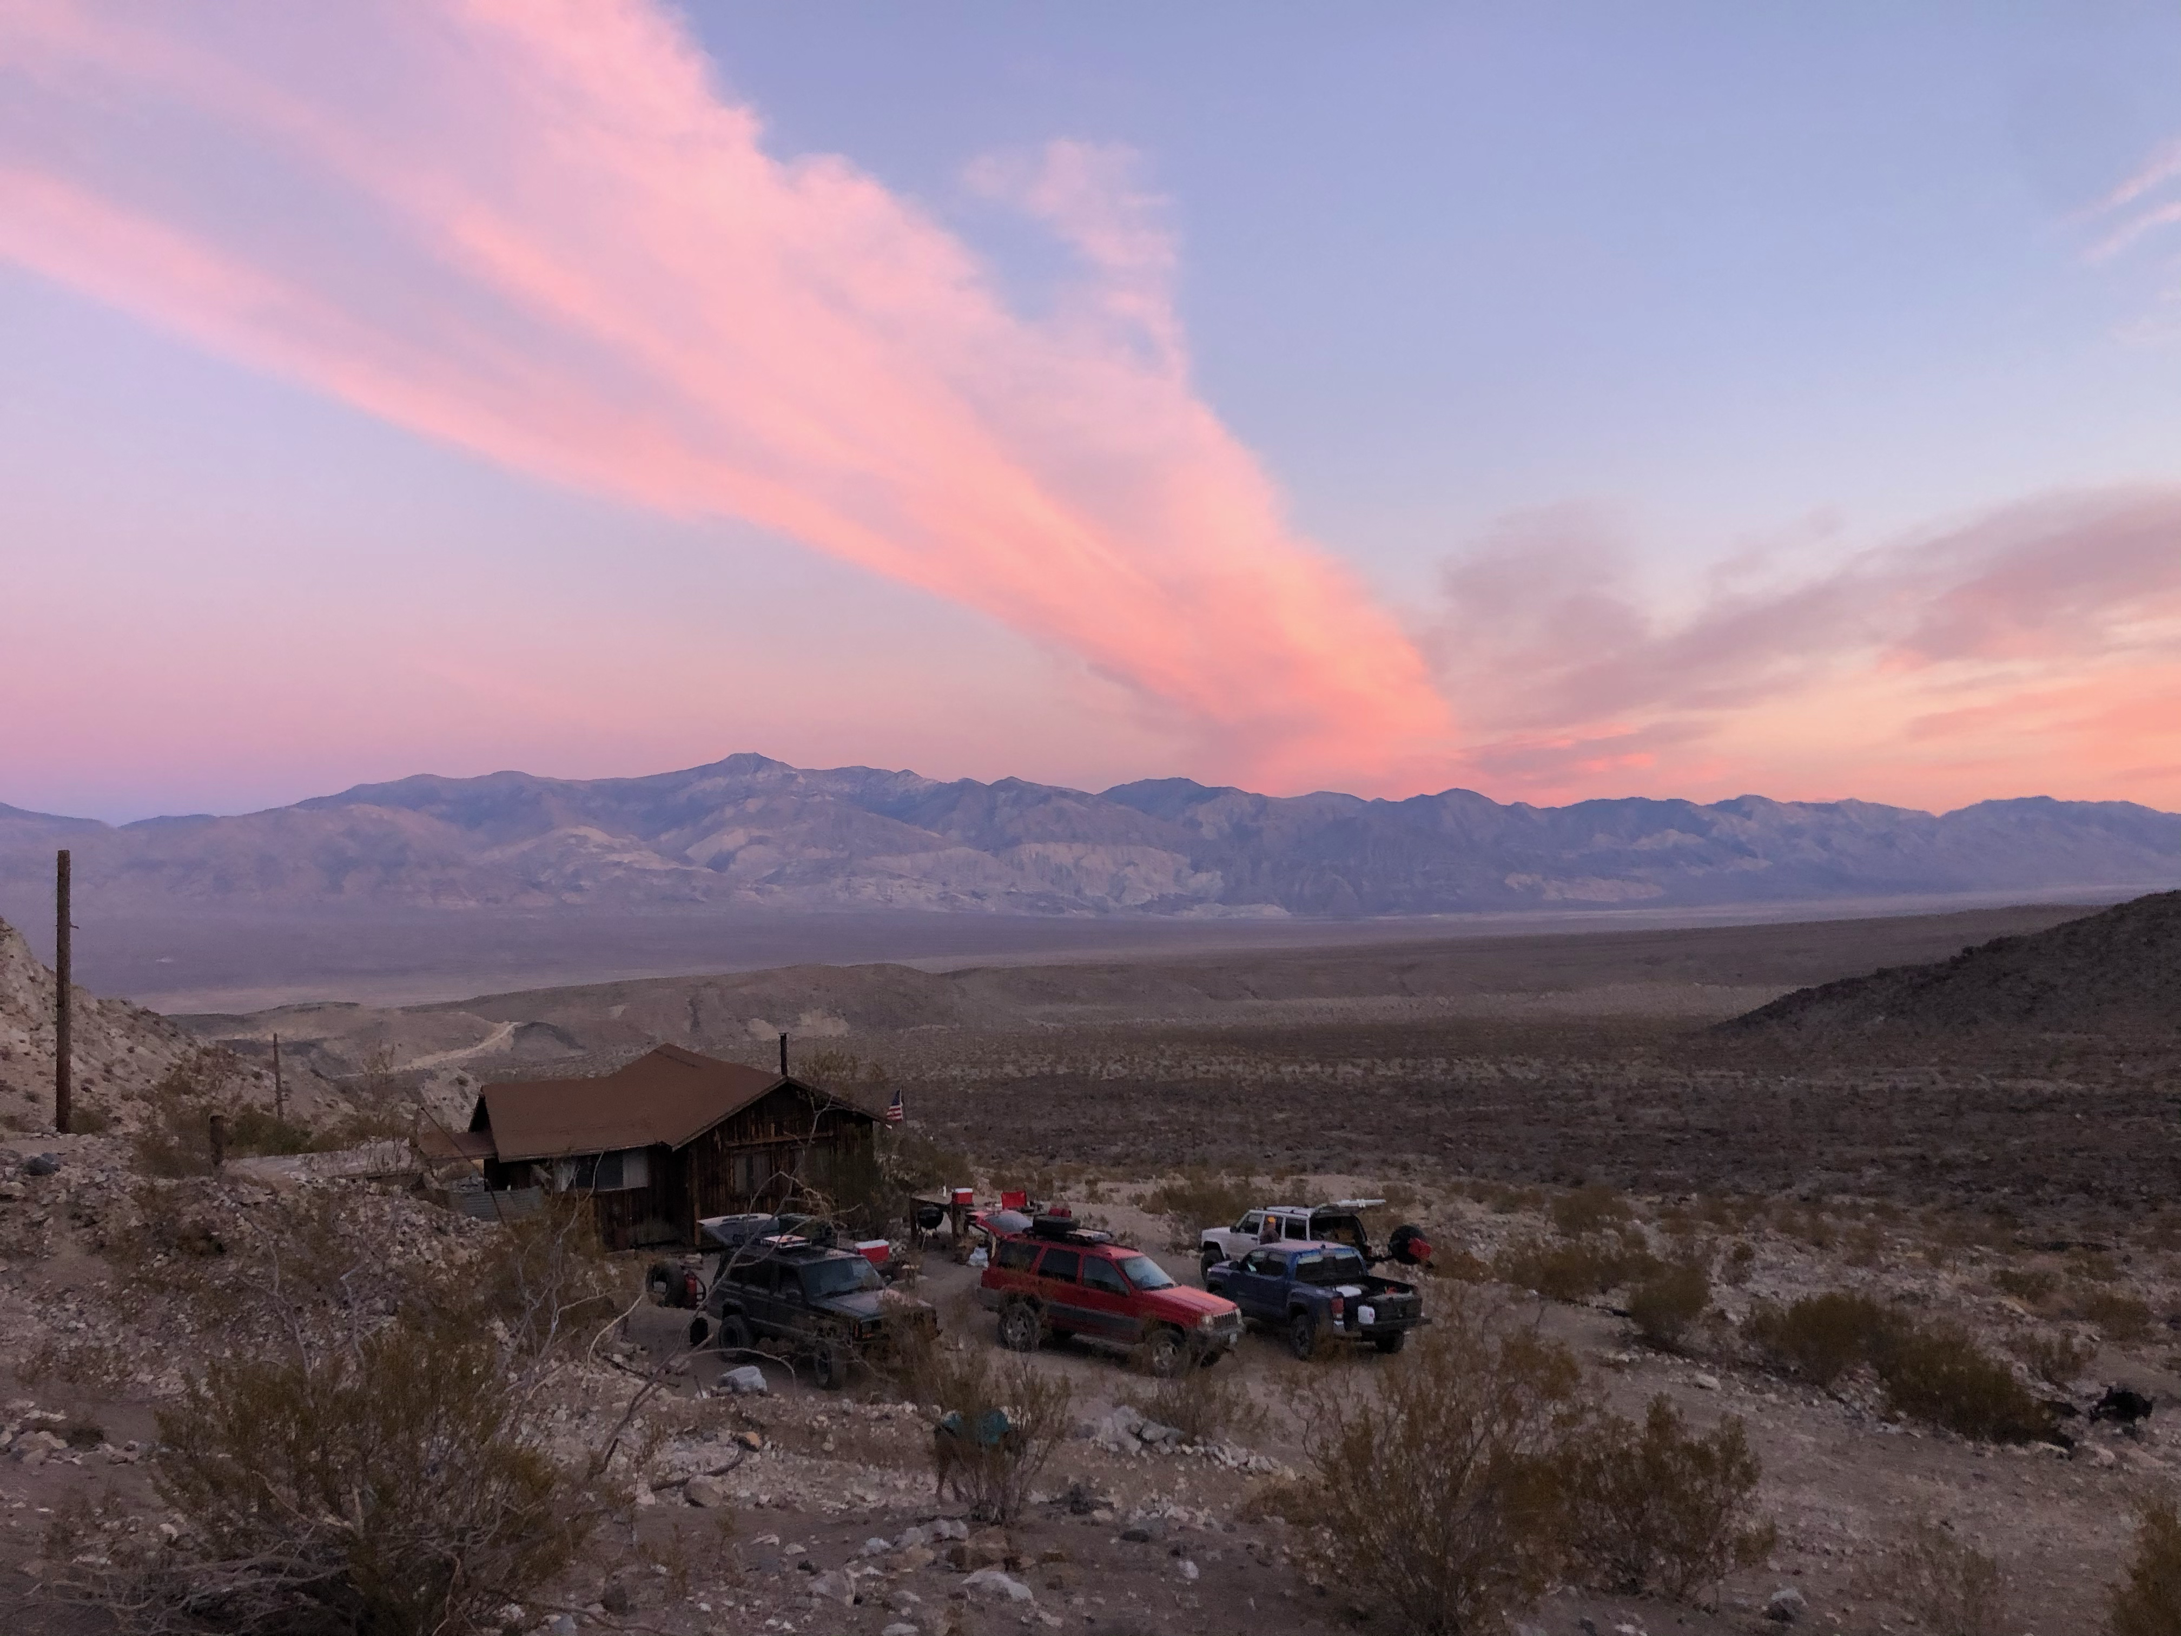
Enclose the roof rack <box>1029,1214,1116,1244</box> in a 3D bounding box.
[{"bbox_3d":[-0.340,7.171,30.385,1.250,0.340,1.080,0,-8,29],"label":"roof rack"}]

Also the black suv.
[{"bbox_3d":[-4.167,7.569,27.263,1.820,1.820,4.300,5,-7,-43],"label":"black suv"}]

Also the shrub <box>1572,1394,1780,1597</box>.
[{"bbox_3d":[5.262,6.129,16.029,1.850,1.820,1.750,-1,-2,18],"label":"shrub"}]

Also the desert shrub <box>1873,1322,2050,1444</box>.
[{"bbox_3d":[13.338,8.525,27.027,2.650,1.700,2.100,-1,-2,26],"label":"desert shrub"}]

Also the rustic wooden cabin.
[{"bbox_3d":[-11.398,8.334,45.694,9.076,3.855,9.280,1,-2,-31],"label":"rustic wooden cabin"}]

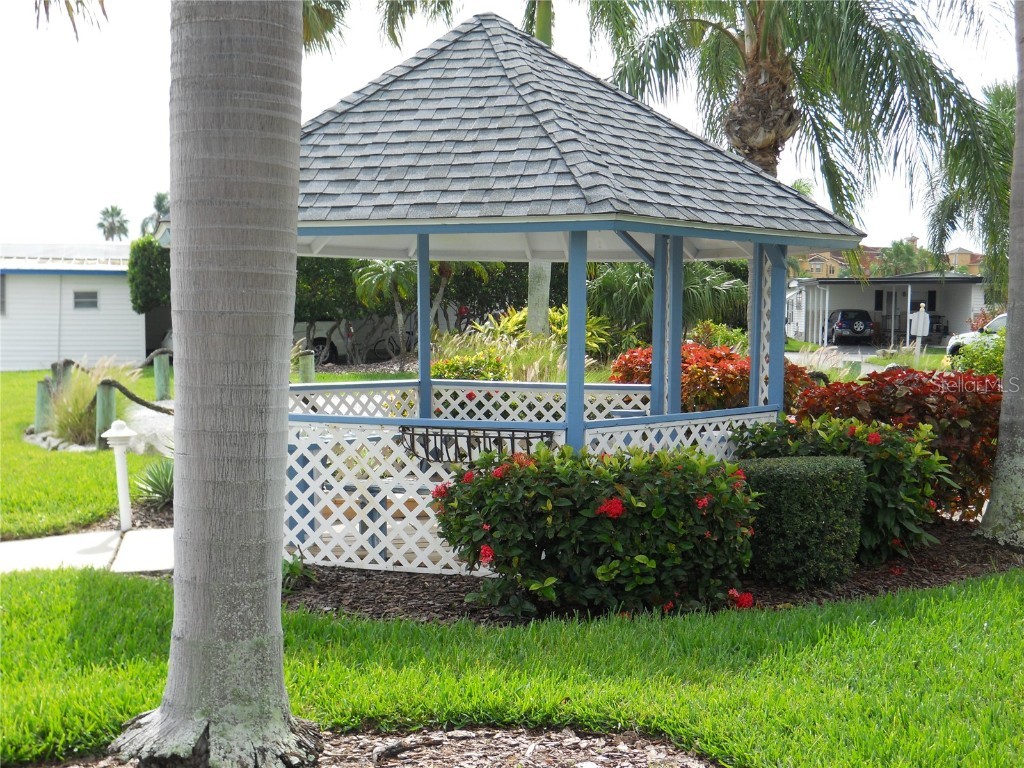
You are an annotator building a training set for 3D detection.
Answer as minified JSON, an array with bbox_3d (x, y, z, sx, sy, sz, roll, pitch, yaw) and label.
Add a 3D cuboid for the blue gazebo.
[{"bbox_3d":[-0.205,-0.847,9.000,4.694,3.741,5.420,-1,4,-16],"label":"blue gazebo"}]

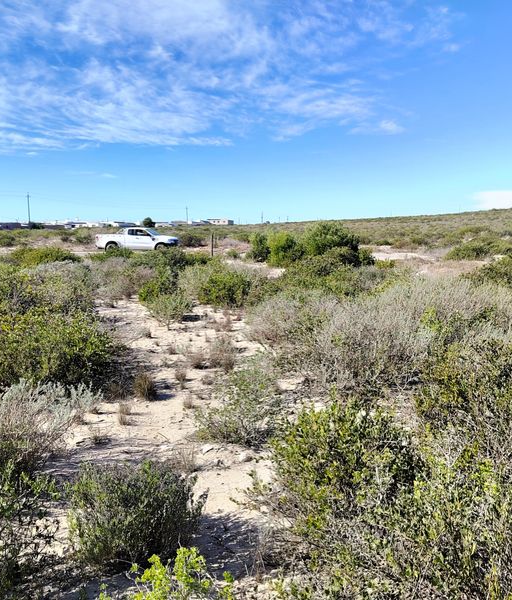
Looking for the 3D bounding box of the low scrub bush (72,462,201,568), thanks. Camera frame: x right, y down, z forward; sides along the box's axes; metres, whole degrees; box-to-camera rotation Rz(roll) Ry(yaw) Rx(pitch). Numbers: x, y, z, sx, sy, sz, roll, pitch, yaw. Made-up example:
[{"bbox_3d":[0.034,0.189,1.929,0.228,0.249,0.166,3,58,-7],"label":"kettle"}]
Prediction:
[{"bbox_3d":[-0.627,1.007,2.787,0.640,0.430,0.580,0,8,0],"label":"low scrub bush"}]

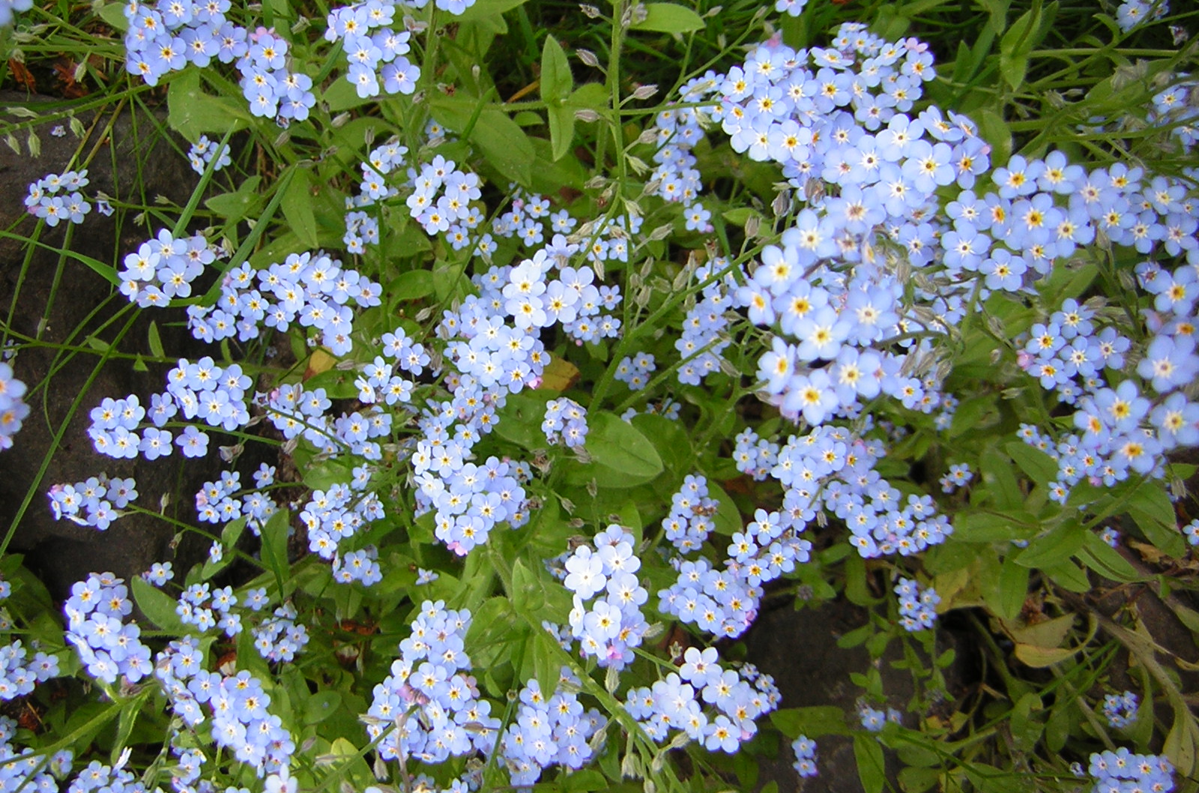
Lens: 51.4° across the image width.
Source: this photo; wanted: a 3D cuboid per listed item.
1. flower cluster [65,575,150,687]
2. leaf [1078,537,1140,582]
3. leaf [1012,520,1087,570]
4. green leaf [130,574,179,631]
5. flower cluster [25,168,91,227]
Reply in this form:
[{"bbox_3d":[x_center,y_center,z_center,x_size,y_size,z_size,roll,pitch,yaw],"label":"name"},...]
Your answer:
[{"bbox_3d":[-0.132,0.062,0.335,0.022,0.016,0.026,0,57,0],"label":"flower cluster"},{"bbox_3d":[0.208,0.067,0.510,0.027,0.005,0.011,37,80,23],"label":"leaf"},{"bbox_3d":[0.159,0.052,0.440,0.028,0.005,0.011,-29,66,0],"label":"leaf"},{"bbox_3d":[-0.163,0.076,0.460,0.028,0.006,0.010,42,66,8],"label":"green leaf"},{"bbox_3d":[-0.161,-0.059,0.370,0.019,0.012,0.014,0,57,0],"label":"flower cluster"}]

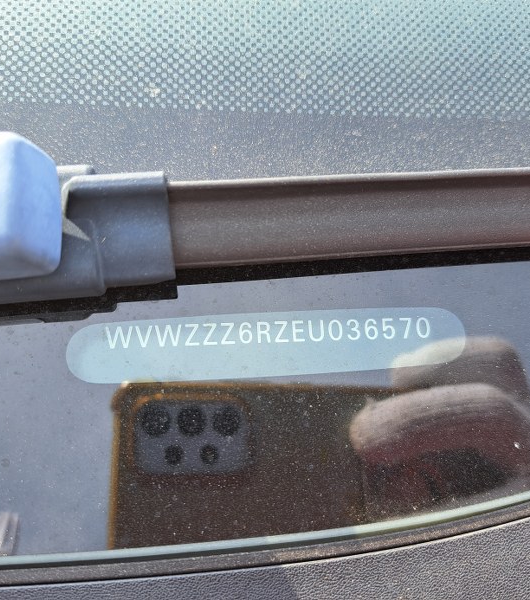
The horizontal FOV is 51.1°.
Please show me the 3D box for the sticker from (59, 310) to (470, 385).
[{"bbox_3d":[0.002,0.008,0.106,0.077,0.001,0.012,-3,78,-8],"label":"sticker"}]

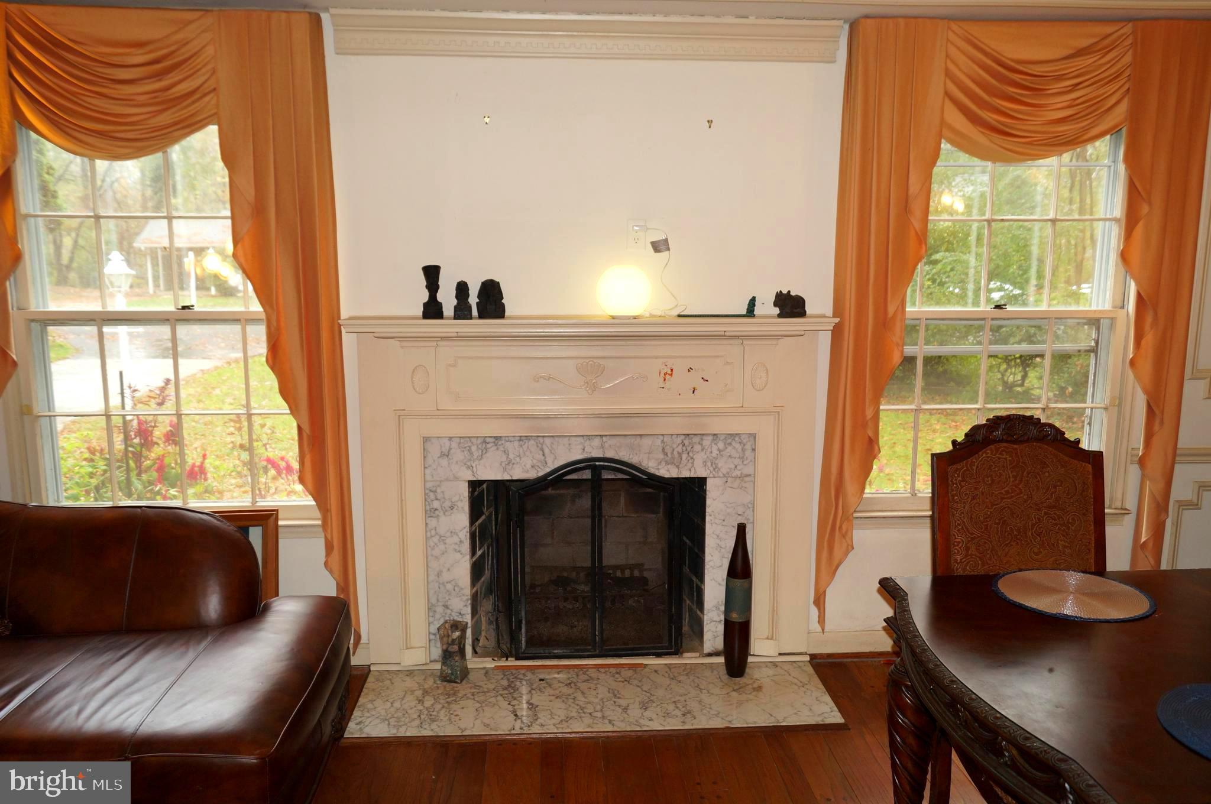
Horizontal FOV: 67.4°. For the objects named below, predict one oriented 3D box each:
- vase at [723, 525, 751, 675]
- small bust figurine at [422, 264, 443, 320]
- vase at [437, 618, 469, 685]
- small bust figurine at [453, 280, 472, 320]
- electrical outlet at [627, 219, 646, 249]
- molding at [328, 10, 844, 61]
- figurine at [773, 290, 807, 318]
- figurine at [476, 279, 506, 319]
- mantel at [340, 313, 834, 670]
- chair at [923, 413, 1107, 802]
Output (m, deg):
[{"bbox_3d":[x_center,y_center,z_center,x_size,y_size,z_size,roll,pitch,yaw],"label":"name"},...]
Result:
[{"bbox_3d":[0.506,0.753,3.460,0.101,0.604,0.101,0,9,-4],"label":"vase"},{"bbox_3d":[-0.620,-0.397,3.240,0.078,0.198,0.080,0,9,-4],"label":"small bust figurine"},{"bbox_3d":[-0.577,0.954,3.457,0.092,0.203,0.092,3,10,16],"label":"vase"},{"bbox_3d":[-0.507,-0.365,3.225,0.066,0.139,0.066,0,9,-4],"label":"small bust figurine"},{"bbox_3d":[0.116,-0.618,3.356,0.069,0.113,0.010,0,9,-4],"label":"electrical outlet"},{"bbox_3d":[-0.051,-1.288,3.203,1.800,0.137,0.072,0,9,-4],"label":"molding"},{"bbox_3d":[0.678,-0.361,3.347,0.108,0.100,0.066,-5,11,-28],"label":"figurine"},{"bbox_3d":[-0.410,-0.372,3.265,0.104,0.143,0.075,0,9,-4],"label":"figurine"},{"bbox_3d":[-0.049,0.371,3.415,1.785,1.371,0.190,0,9,-4],"label":"mantel"},{"bbox_3d":[1.178,0.666,2.380,0.560,1.180,0.620,0,9,-4],"label":"chair"}]

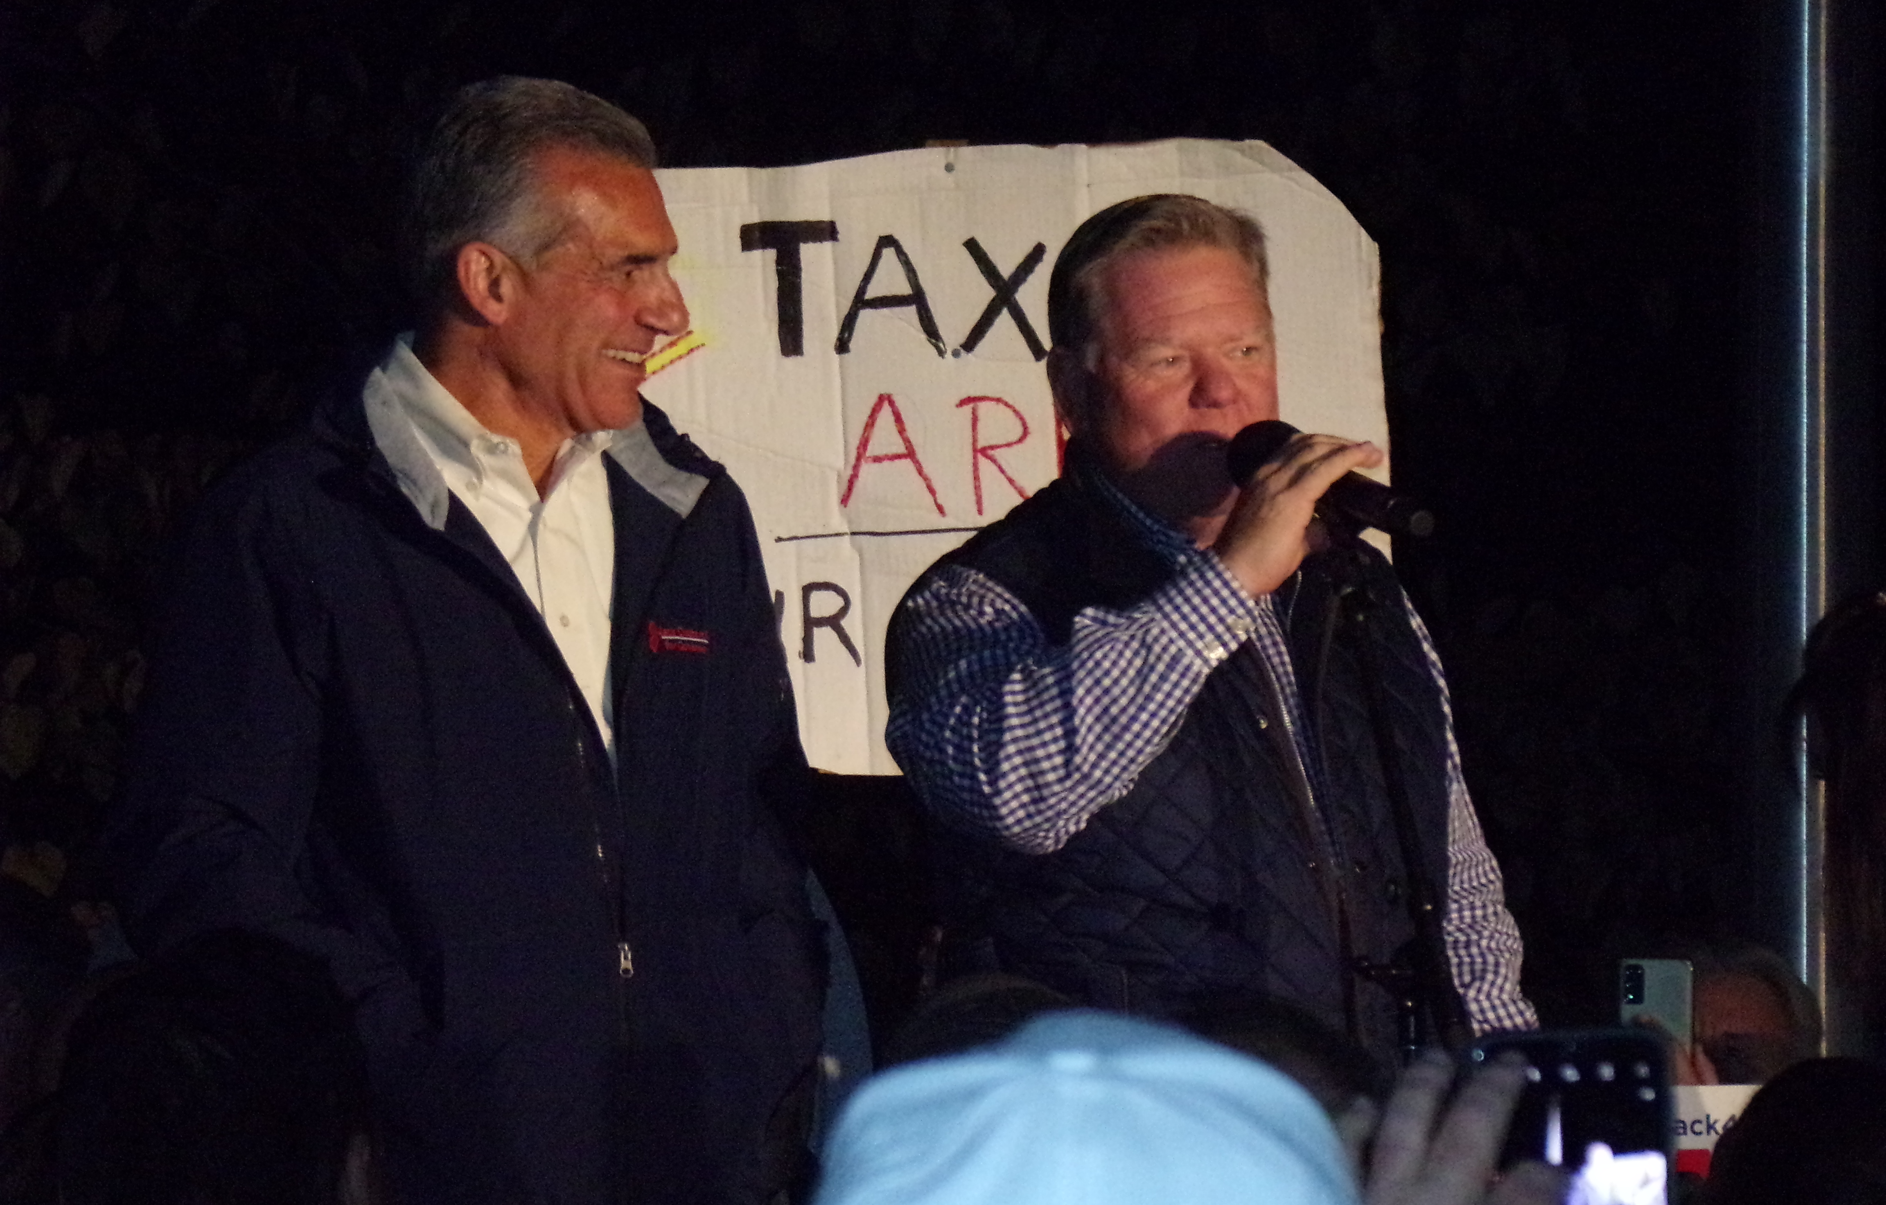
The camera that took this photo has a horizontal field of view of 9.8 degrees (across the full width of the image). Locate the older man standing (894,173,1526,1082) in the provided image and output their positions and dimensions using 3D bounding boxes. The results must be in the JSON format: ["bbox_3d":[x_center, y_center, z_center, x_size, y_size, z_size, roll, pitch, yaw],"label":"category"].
[{"bbox_3d":[0.200,0.585,8.050,0.560,1.780,0.430,0,-1,-34],"label":"older man standing"}]

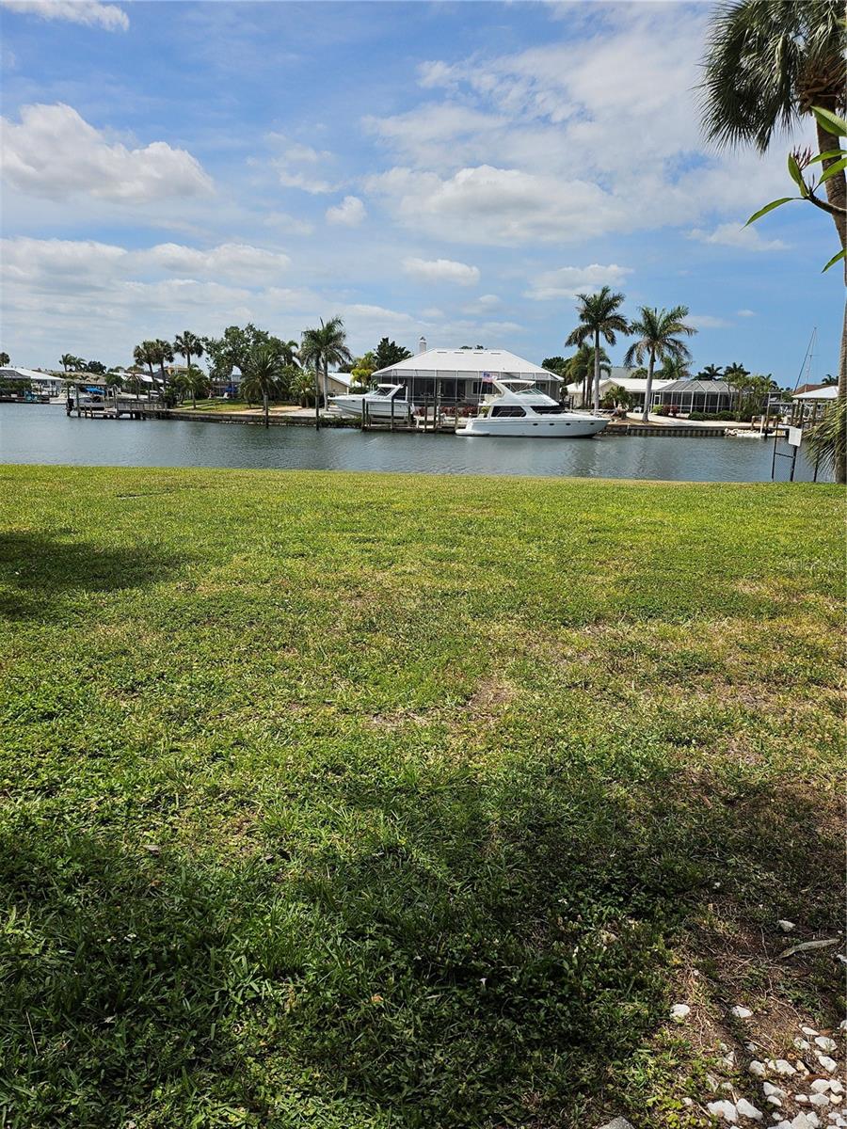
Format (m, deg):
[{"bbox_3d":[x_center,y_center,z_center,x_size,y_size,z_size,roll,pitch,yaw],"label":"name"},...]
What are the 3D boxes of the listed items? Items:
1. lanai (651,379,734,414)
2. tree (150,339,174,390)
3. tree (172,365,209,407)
[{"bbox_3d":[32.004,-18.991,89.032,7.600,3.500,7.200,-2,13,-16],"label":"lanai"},{"bbox_3d":[-34.497,-25.860,103.056,3.100,7.340,3.100,1,12,0],"label":"tree"},{"bbox_3d":[-25.751,-19.782,86.918,4.000,4.900,3.900,1,12,0],"label":"tree"}]

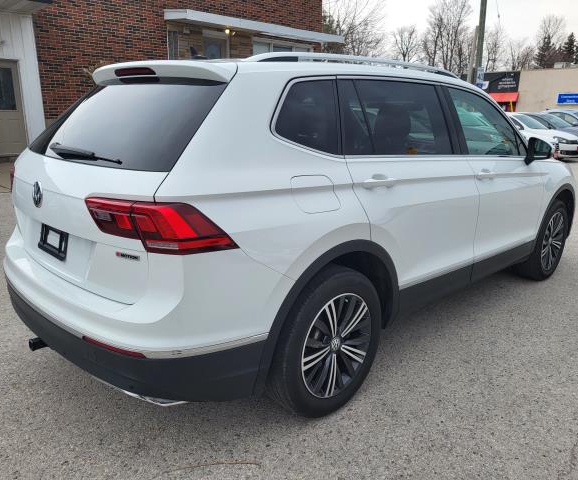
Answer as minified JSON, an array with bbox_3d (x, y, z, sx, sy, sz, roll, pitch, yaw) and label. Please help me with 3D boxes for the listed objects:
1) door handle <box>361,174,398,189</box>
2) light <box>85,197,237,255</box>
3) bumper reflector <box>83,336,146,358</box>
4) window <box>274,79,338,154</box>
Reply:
[{"bbox_3d":[0.406,-0.265,2.157,0.235,0.055,0.055,-13,19,-42],"label":"door handle"},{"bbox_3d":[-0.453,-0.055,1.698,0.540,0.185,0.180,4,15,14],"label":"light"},{"bbox_3d":[-0.627,0.388,1.723,0.270,0.036,0.040,6,16,19],"label":"bumper reflector"},{"bbox_3d":[0.080,-0.496,1.957,0.440,0.335,0.050,-13,0,-42],"label":"window"}]

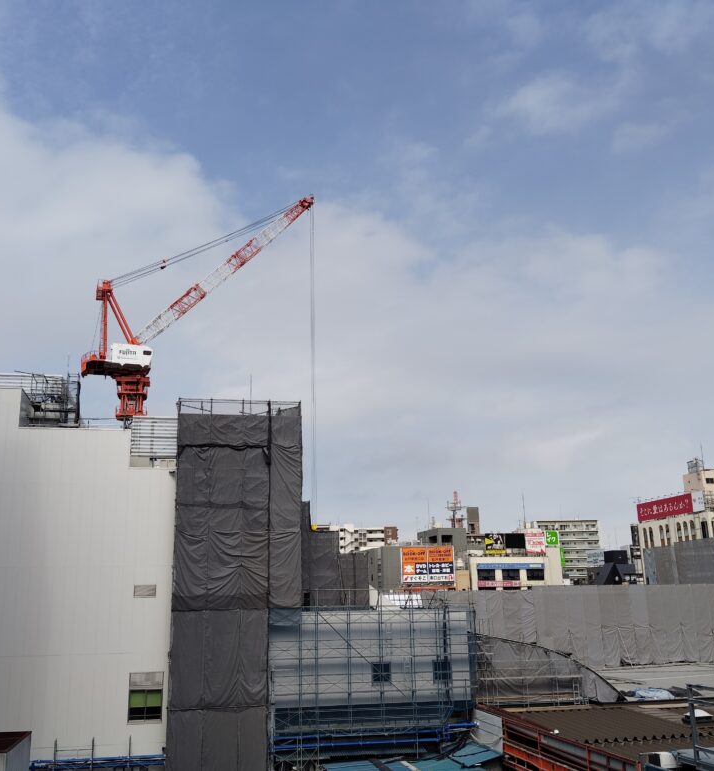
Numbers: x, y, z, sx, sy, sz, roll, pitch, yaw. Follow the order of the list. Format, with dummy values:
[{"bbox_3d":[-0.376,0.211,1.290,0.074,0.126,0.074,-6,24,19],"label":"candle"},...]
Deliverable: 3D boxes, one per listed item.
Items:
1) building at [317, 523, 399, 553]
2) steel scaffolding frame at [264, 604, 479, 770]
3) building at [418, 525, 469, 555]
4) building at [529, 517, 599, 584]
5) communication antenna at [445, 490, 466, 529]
[{"bbox_3d":[-0.397,60.527,271.439,25.500,28.000,12.000,2,-15,-12],"label":"building"},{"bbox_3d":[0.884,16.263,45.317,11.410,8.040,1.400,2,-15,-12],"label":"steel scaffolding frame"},{"bbox_3d":[17.265,43.143,172.309,9.000,27.000,11.000,2,-15,-12],"label":"building"},{"bbox_3d":[67.886,58.903,274.537,19.500,27.000,12.000,2,-15,-12],"label":"building"},{"bbox_3d":[22.567,28.701,188.831,3.800,9.610,3.800,2,-15,-12],"label":"communication antenna"}]

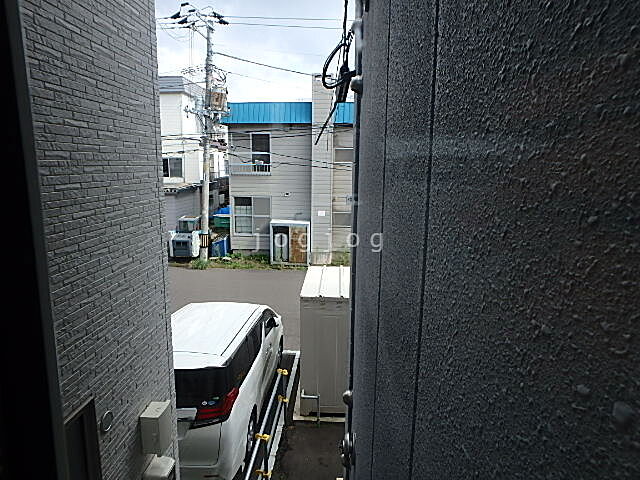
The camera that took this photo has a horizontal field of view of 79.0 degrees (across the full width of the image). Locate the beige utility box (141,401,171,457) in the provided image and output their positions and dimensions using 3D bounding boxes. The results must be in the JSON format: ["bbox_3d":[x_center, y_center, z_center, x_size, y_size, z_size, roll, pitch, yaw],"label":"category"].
[{"bbox_3d":[-1.145,1.327,2.733,0.132,0.288,0.170,1,10,4],"label":"beige utility box"}]

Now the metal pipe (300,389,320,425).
[{"bbox_3d":[-0.140,2.658,6.205,0.314,0.606,0.070,1,10,4],"label":"metal pipe"}]

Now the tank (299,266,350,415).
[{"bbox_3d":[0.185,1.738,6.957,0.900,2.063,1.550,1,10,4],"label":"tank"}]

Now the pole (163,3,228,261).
[{"bbox_3d":[-5.151,-4.354,17.119,2.464,10.763,1.300,1,10,4],"label":"pole"}]

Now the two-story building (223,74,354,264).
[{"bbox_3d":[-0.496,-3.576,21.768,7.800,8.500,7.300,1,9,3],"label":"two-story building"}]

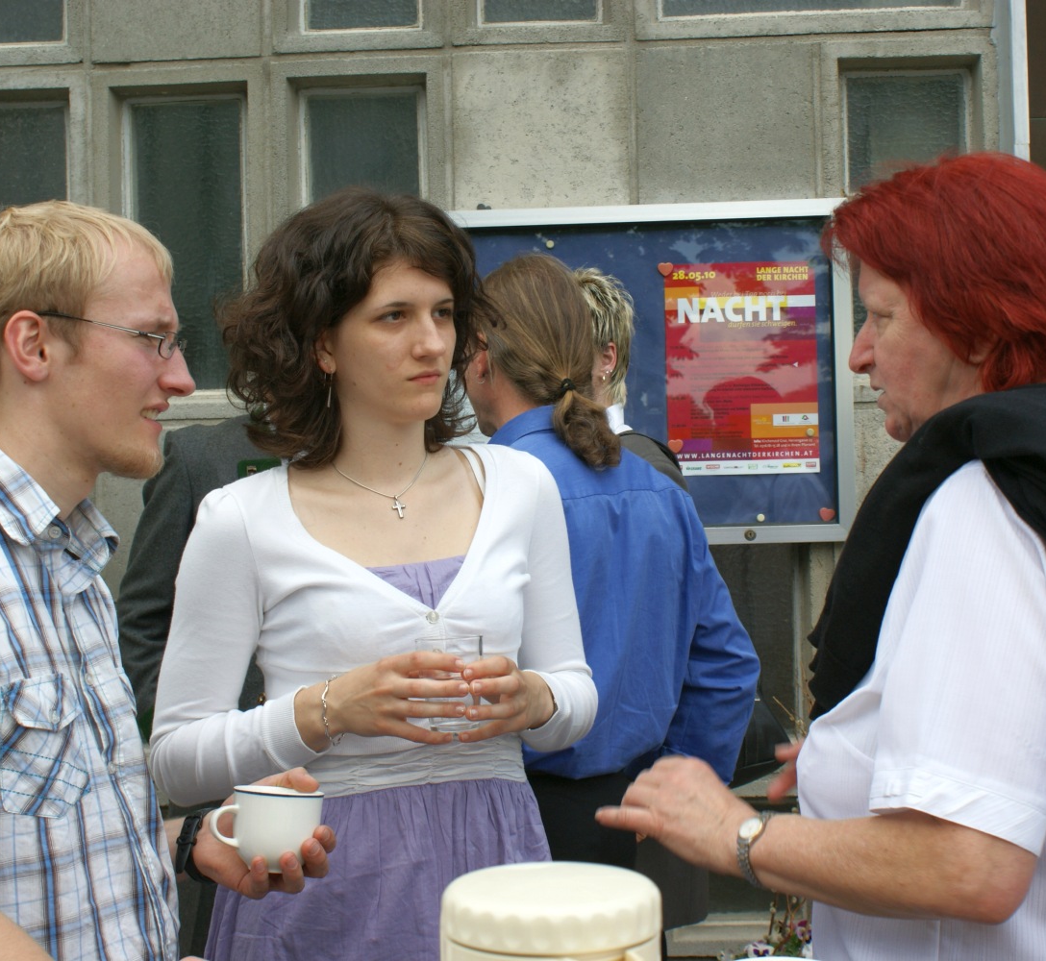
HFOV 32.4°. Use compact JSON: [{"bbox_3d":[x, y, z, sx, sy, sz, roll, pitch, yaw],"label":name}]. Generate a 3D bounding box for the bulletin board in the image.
[{"bbox_3d":[0.207,-0.203,3.574,0.881,0.672,0.050,-1,-2,4],"label":"bulletin board"}]

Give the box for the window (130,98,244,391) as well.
[{"bbox_3d":[-0.700,-0.494,3.752,0.245,0.623,0.050,-1,-2,4],"label":"window"}]

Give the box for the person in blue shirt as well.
[{"bbox_3d":[0.050,0.571,2.450,0.550,1.740,0.380,0,-2,-22],"label":"person in blue shirt"}]

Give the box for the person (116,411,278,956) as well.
[{"bbox_3d":[-0.338,0.569,2.880,0.560,1.790,0.360,0,-2,-25],"label":"person"}]

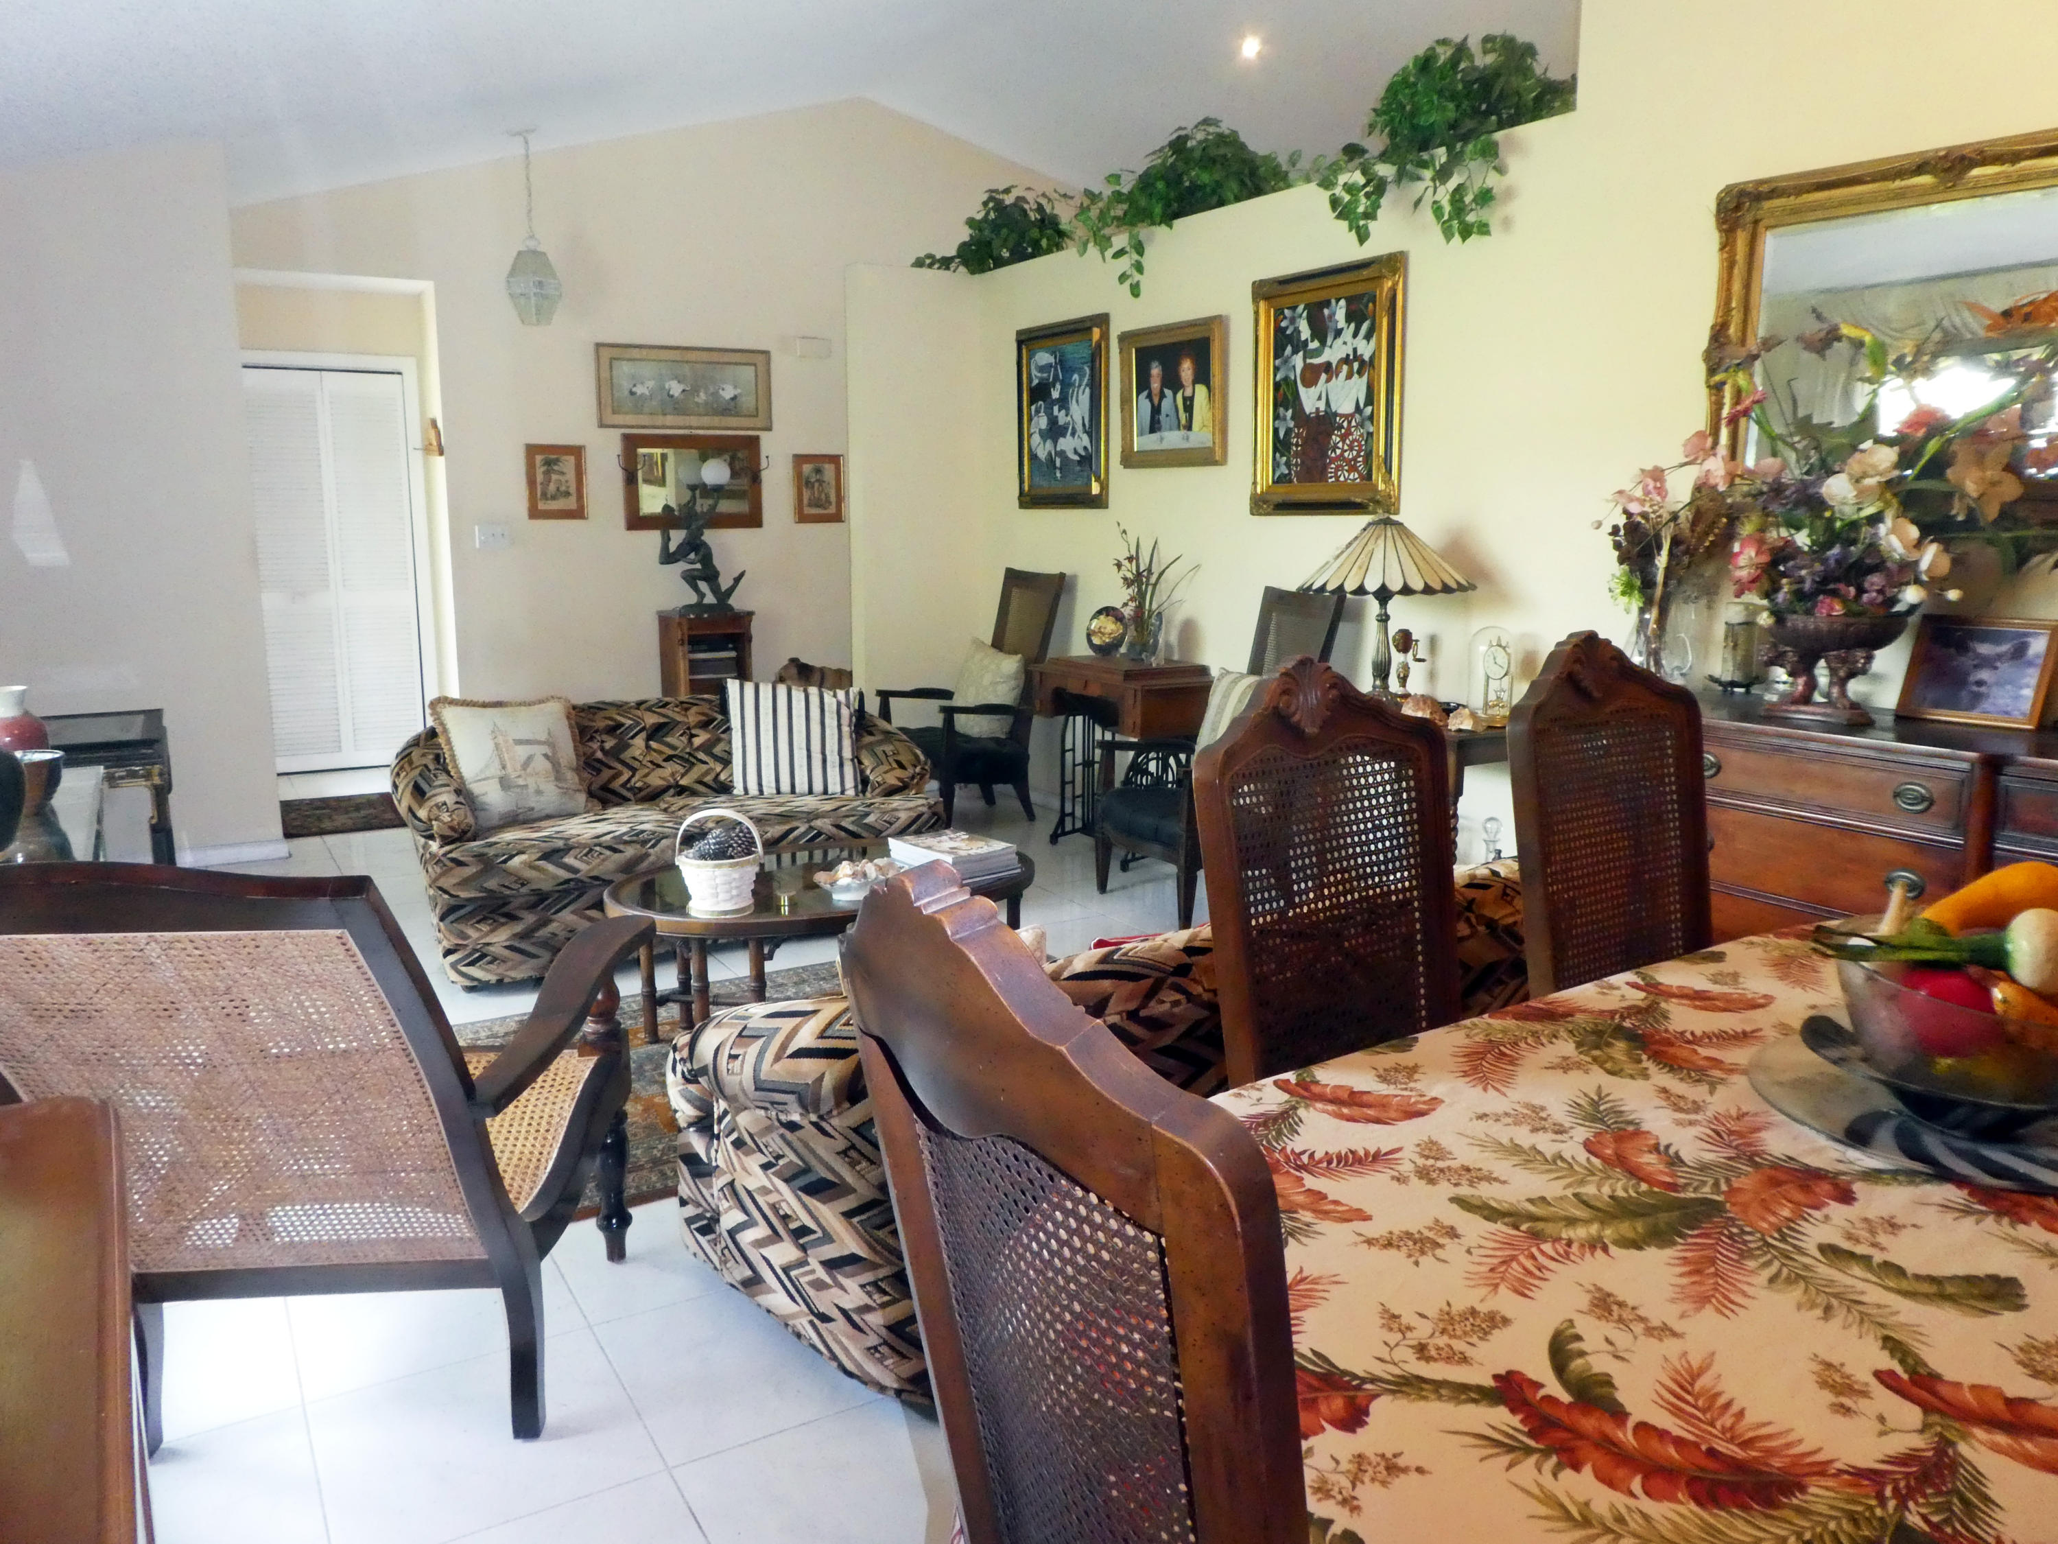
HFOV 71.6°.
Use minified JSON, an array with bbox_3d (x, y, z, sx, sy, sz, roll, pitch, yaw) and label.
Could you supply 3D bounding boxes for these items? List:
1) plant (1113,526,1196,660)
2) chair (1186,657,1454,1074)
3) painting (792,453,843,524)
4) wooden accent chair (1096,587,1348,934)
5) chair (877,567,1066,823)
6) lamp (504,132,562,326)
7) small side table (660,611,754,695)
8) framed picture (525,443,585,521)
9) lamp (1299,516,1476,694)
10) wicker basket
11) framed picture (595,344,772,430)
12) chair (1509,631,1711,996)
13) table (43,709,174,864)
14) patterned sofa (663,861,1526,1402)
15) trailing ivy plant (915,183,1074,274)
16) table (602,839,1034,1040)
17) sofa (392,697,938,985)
[{"bbox_3d":[0.482,-0.686,5.615,0.222,0.525,0.306,-6,12,-31],"label":"plant"},{"bbox_3d":[0.547,0.460,1.900,0.500,1.184,0.584,-6,12,-31],"label":"chair"},{"bbox_3d":[-1.190,-1.601,8.080,0.306,0.375,0.025,-6,12,-31],"label":"painting"},{"bbox_3d":[0.668,-0.061,4.953,0.680,1.120,0.590,-4,11,-21],"label":"wooden accent chair"},{"bbox_3d":[-0.280,-0.351,6.449,0.695,1.081,0.667,-6,12,-31],"label":"chair"},{"bbox_3d":[-2.266,-2.465,6.488,0.250,0.839,0.250,-6,12,-31],"label":"lamp"},{"bbox_3d":[-1.679,-0.429,7.470,0.375,0.834,0.459,-6,12,-31],"label":"small side table"},{"bbox_3d":[-2.427,-1.486,7.338,0.299,0.371,0.025,-6,12,-31],"label":"framed picture"},{"bbox_3d":[1.057,-0.485,4.294,0.525,0.556,0.525,0,11,0],"label":"lamp"},{"bbox_3d":[-0.767,0.213,3.516,0.222,0.245,0.205,-2,11,-12],"label":"wicker basket"},{"bbox_3d":[-1.823,-2.040,7.601,0.946,0.421,0.030,-6,12,-31],"label":"framed picture"},{"bbox_3d":[1.106,0.400,2.346,0.510,1.180,0.600,-6,12,-31],"label":"chair"},{"bbox_3d":[-3.249,0.155,4.893,0.584,0.612,0.695,-6,12,-31],"label":"table"},{"bbox_3d":[0.165,0.543,2.724,1.710,0.709,0.806,-6,12,-31],"label":"patterned sofa"},{"bbox_3d":[-0.137,-2.540,6.696,0.584,0.347,0.667,-6,12,-31],"label":"trailing ivy plant"},{"bbox_3d":[-0.549,0.480,3.893,1.220,0.415,0.770,-5,12,-29],"label":"table"},{"bbox_3d":[-1.176,0.140,4.806,1.696,0.709,0.820,-6,12,-31],"label":"sofa"}]

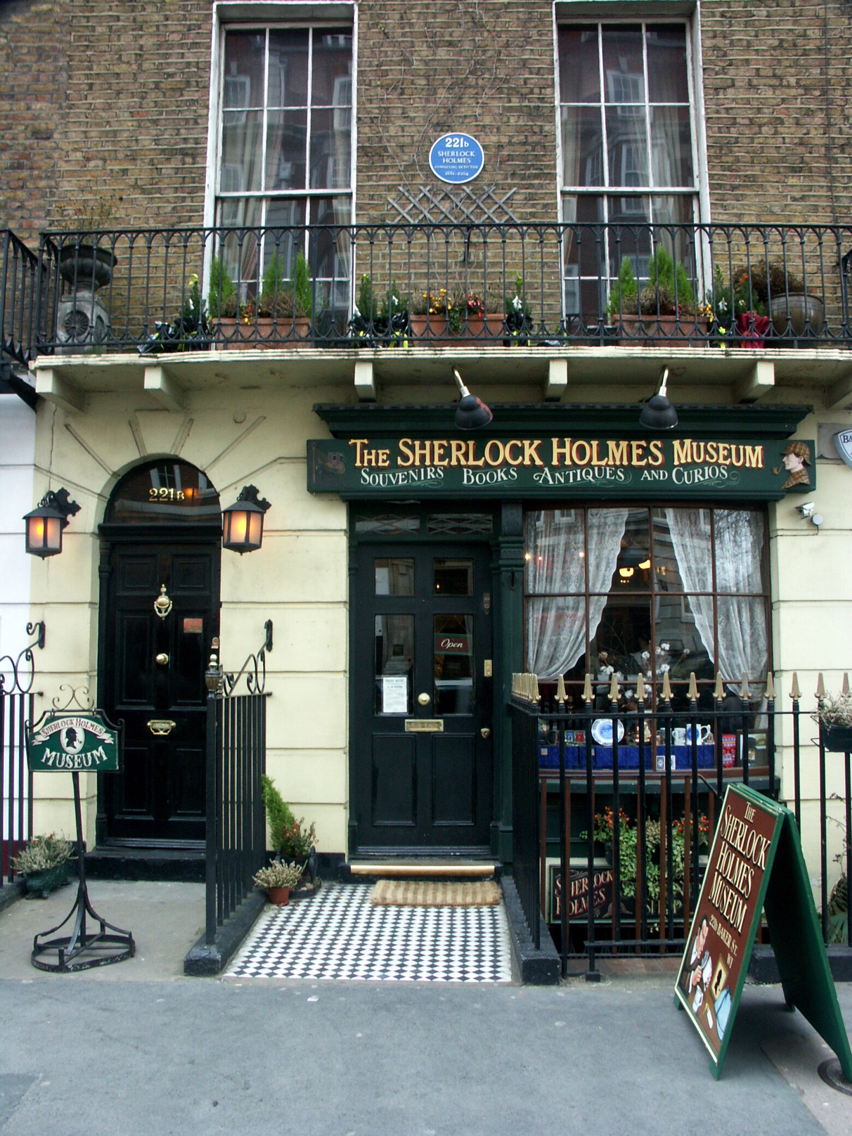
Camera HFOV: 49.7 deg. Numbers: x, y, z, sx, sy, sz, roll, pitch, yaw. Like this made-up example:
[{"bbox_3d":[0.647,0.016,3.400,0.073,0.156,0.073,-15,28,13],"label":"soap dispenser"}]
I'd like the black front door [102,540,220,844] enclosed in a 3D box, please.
[{"bbox_3d":[-1.824,0.827,6.321,0.825,2.070,0.060,0,-7,2],"label":"black front door"}]

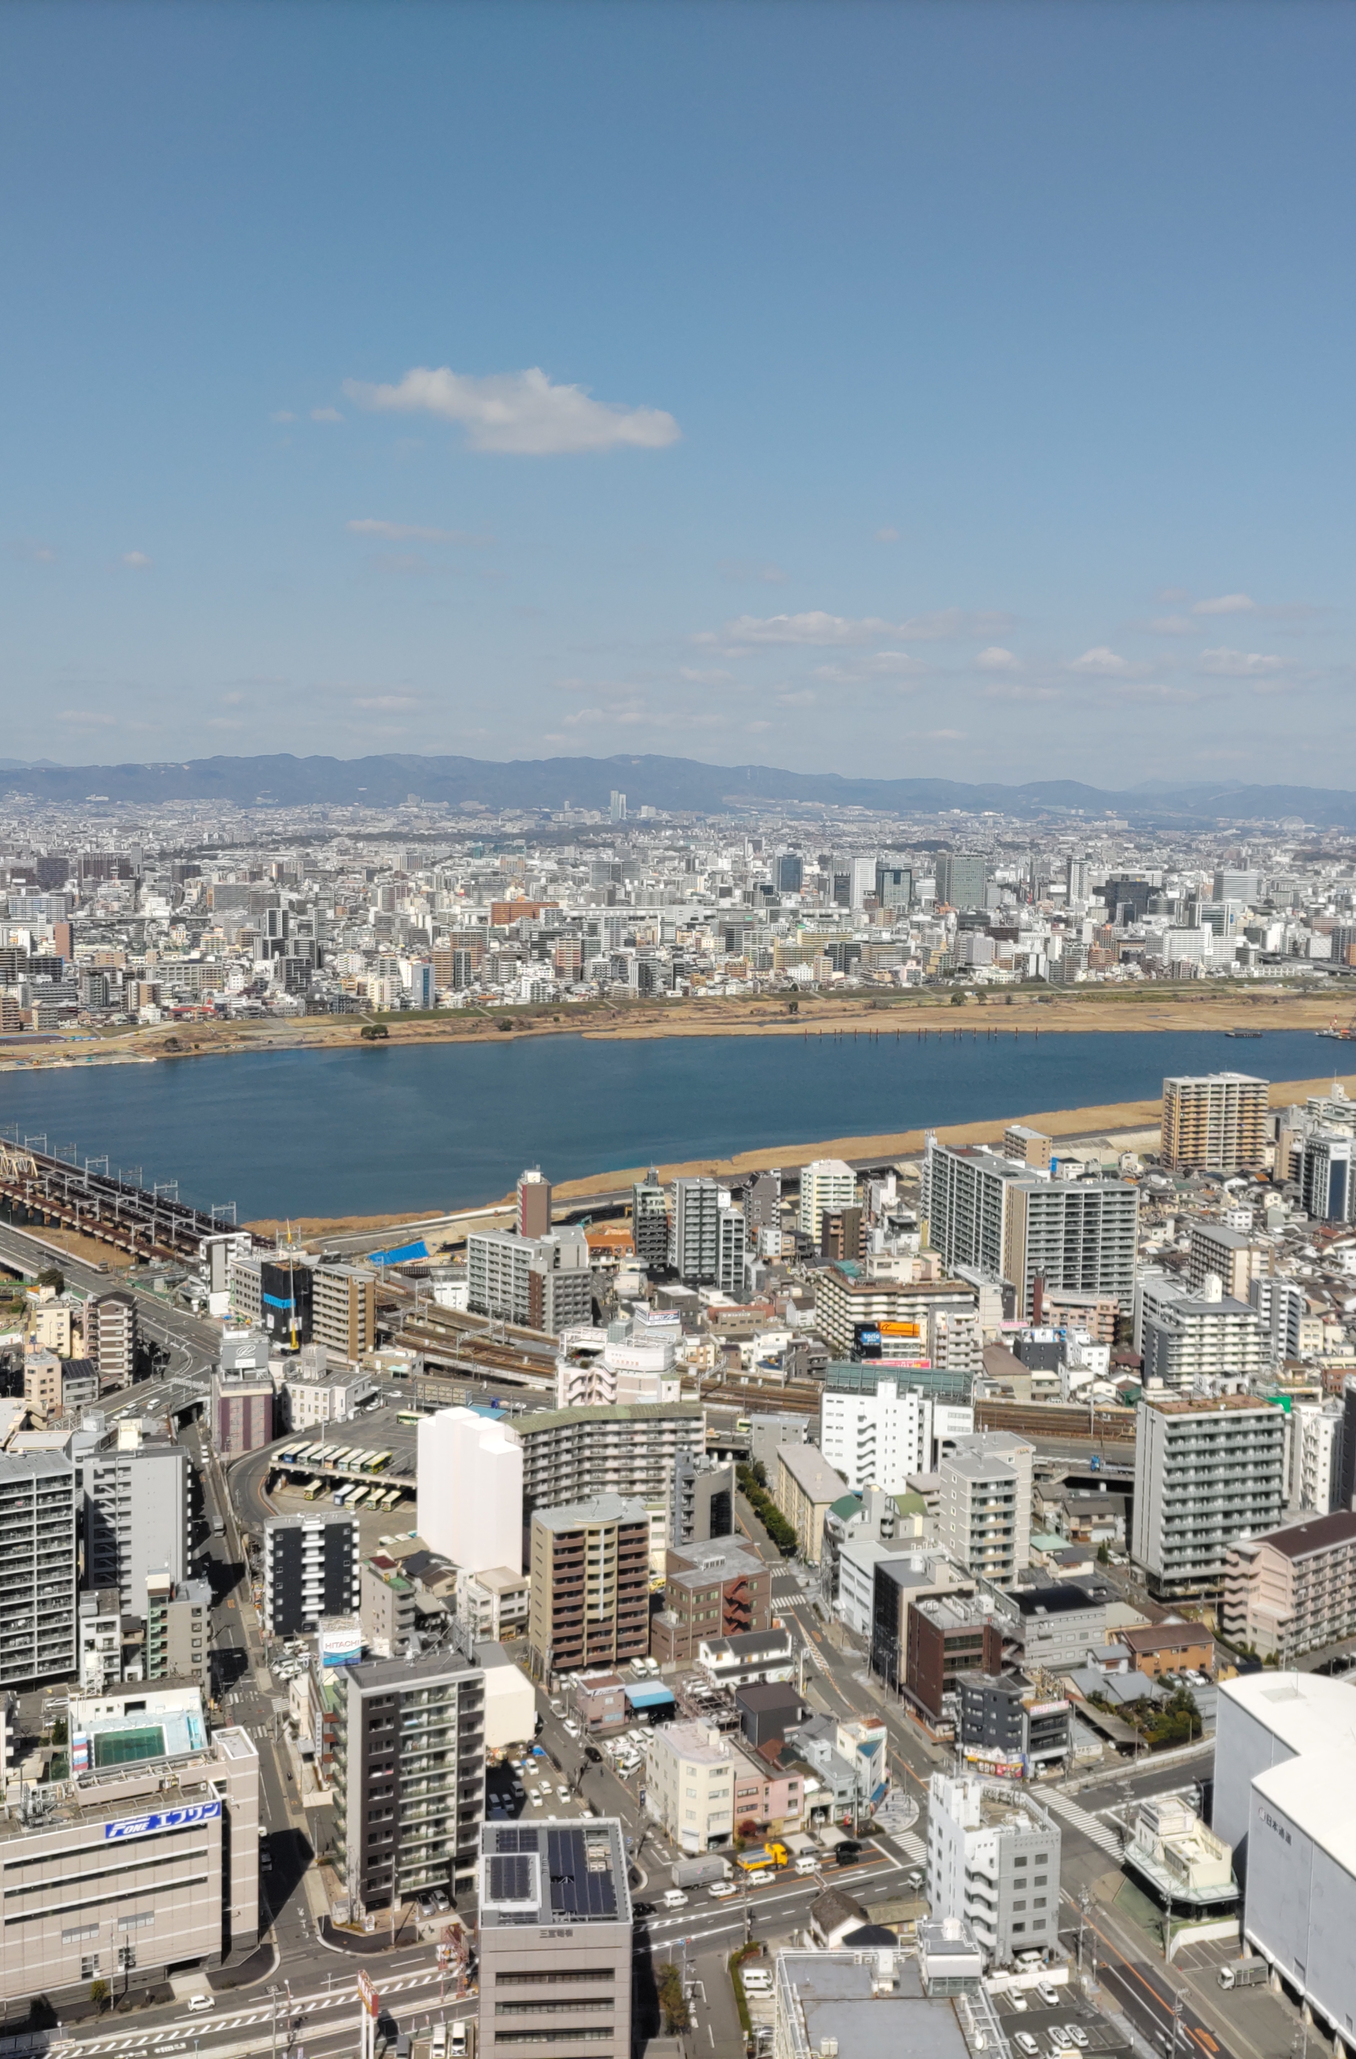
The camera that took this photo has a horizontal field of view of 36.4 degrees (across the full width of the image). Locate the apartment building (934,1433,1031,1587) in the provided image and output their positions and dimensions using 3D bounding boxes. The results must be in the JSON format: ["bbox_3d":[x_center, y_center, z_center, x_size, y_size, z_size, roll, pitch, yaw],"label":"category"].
[{"bbox_3d":[64.270,102.510,432.990,15.210,30.810,14.910,-1,7,-18],"label":"apartment building"}]

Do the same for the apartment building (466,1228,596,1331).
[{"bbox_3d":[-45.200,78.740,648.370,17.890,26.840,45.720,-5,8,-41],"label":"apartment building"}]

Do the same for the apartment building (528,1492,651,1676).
[{"bbox_3d":[-17.520,110.410,407.260,20.600,30.500,12.000,-2,7,-24],"label":"apartment building"}]

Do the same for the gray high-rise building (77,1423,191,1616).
[{"bbox_3d":[-101.690,99.590,389.270,18.170,40.720,7.380,0,6,-6],"label":"gray high-rise building"}]

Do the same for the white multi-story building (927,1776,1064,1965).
[{"bbox_3d":[45.860,120.680,298.180,14.710,23.850,11.950,-1,7,-15],"label":"white multi-story building"}]

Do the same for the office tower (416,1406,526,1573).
[{"bbox_3d":[-46.100,102.400,456.660,7.200,34.500,31.000,-4,8,-41],"label":"office tower"}]

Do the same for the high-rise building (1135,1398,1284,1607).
[{"bbox_3d":[115.970,102.960,452.380,28.200,40.500,12.800,-1,7,-16],"label":"high-rise building"}]

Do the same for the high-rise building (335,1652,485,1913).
[{"bbox_3d":[-39.840,112.600,310.600,18.690,34.290,11.230,-2,7,-25],"label":"high-rise building"}]

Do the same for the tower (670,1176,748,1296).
[{"bbox_3d":[10.430,70.160,698.870,18.190,34.610,27.830,-1,7,-13],"label":"tower"}]

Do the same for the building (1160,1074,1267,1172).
[{"bbox_3d":[249.700,44.140,959.530,42.280,42.500,19.970,0,6,-8],"label":"building"}]

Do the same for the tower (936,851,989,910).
[{"bbox_3d":[445.820,-229.270,3247.630,59.730,94.000,52.750,-1,7,-16],"label":"tower"}]

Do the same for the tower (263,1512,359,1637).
[{"bbox_3d":[-75.280,111.410,422.340,18.400,23.000,7.800,-1,7,-17],"label":"tower"}]

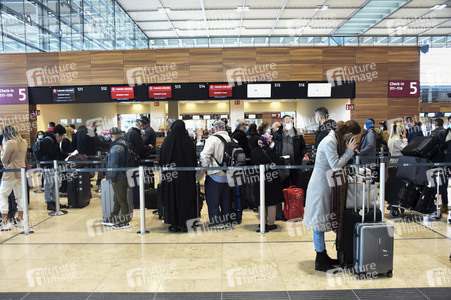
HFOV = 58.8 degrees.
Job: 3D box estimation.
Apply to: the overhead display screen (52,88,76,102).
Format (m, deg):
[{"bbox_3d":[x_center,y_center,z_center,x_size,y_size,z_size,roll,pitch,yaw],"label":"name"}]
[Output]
[{"bbox_3d":[-6.012,-2.050,14.987,0.846,0.513,0.080,-1,3,0],"label":"overhead display screen"}]

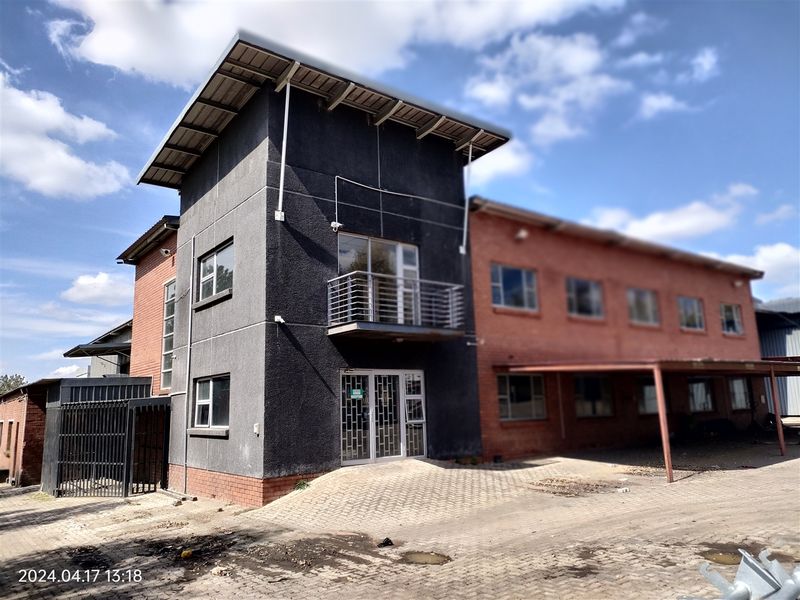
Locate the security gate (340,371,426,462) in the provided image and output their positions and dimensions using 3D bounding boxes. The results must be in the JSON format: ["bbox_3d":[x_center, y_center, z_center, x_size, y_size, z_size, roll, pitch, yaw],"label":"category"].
[{"bbox_3d":[-0.348,2.509,13.591,2.210,1.940,0.120,6,-13,-36],"label":"security gate"}]

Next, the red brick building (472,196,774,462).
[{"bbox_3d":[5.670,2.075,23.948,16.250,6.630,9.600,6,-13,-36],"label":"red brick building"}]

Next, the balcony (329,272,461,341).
[{"bbox_3d":[-0.022,0.213,13.522,2.880,1.160,1.110,6,-13,-36],"label":"balcony"}]

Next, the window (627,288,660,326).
[{"bbox_3d":[8.066,0.248,20.637,1.770,1.190,0.120,6,-13,-36],"label":"window"}]

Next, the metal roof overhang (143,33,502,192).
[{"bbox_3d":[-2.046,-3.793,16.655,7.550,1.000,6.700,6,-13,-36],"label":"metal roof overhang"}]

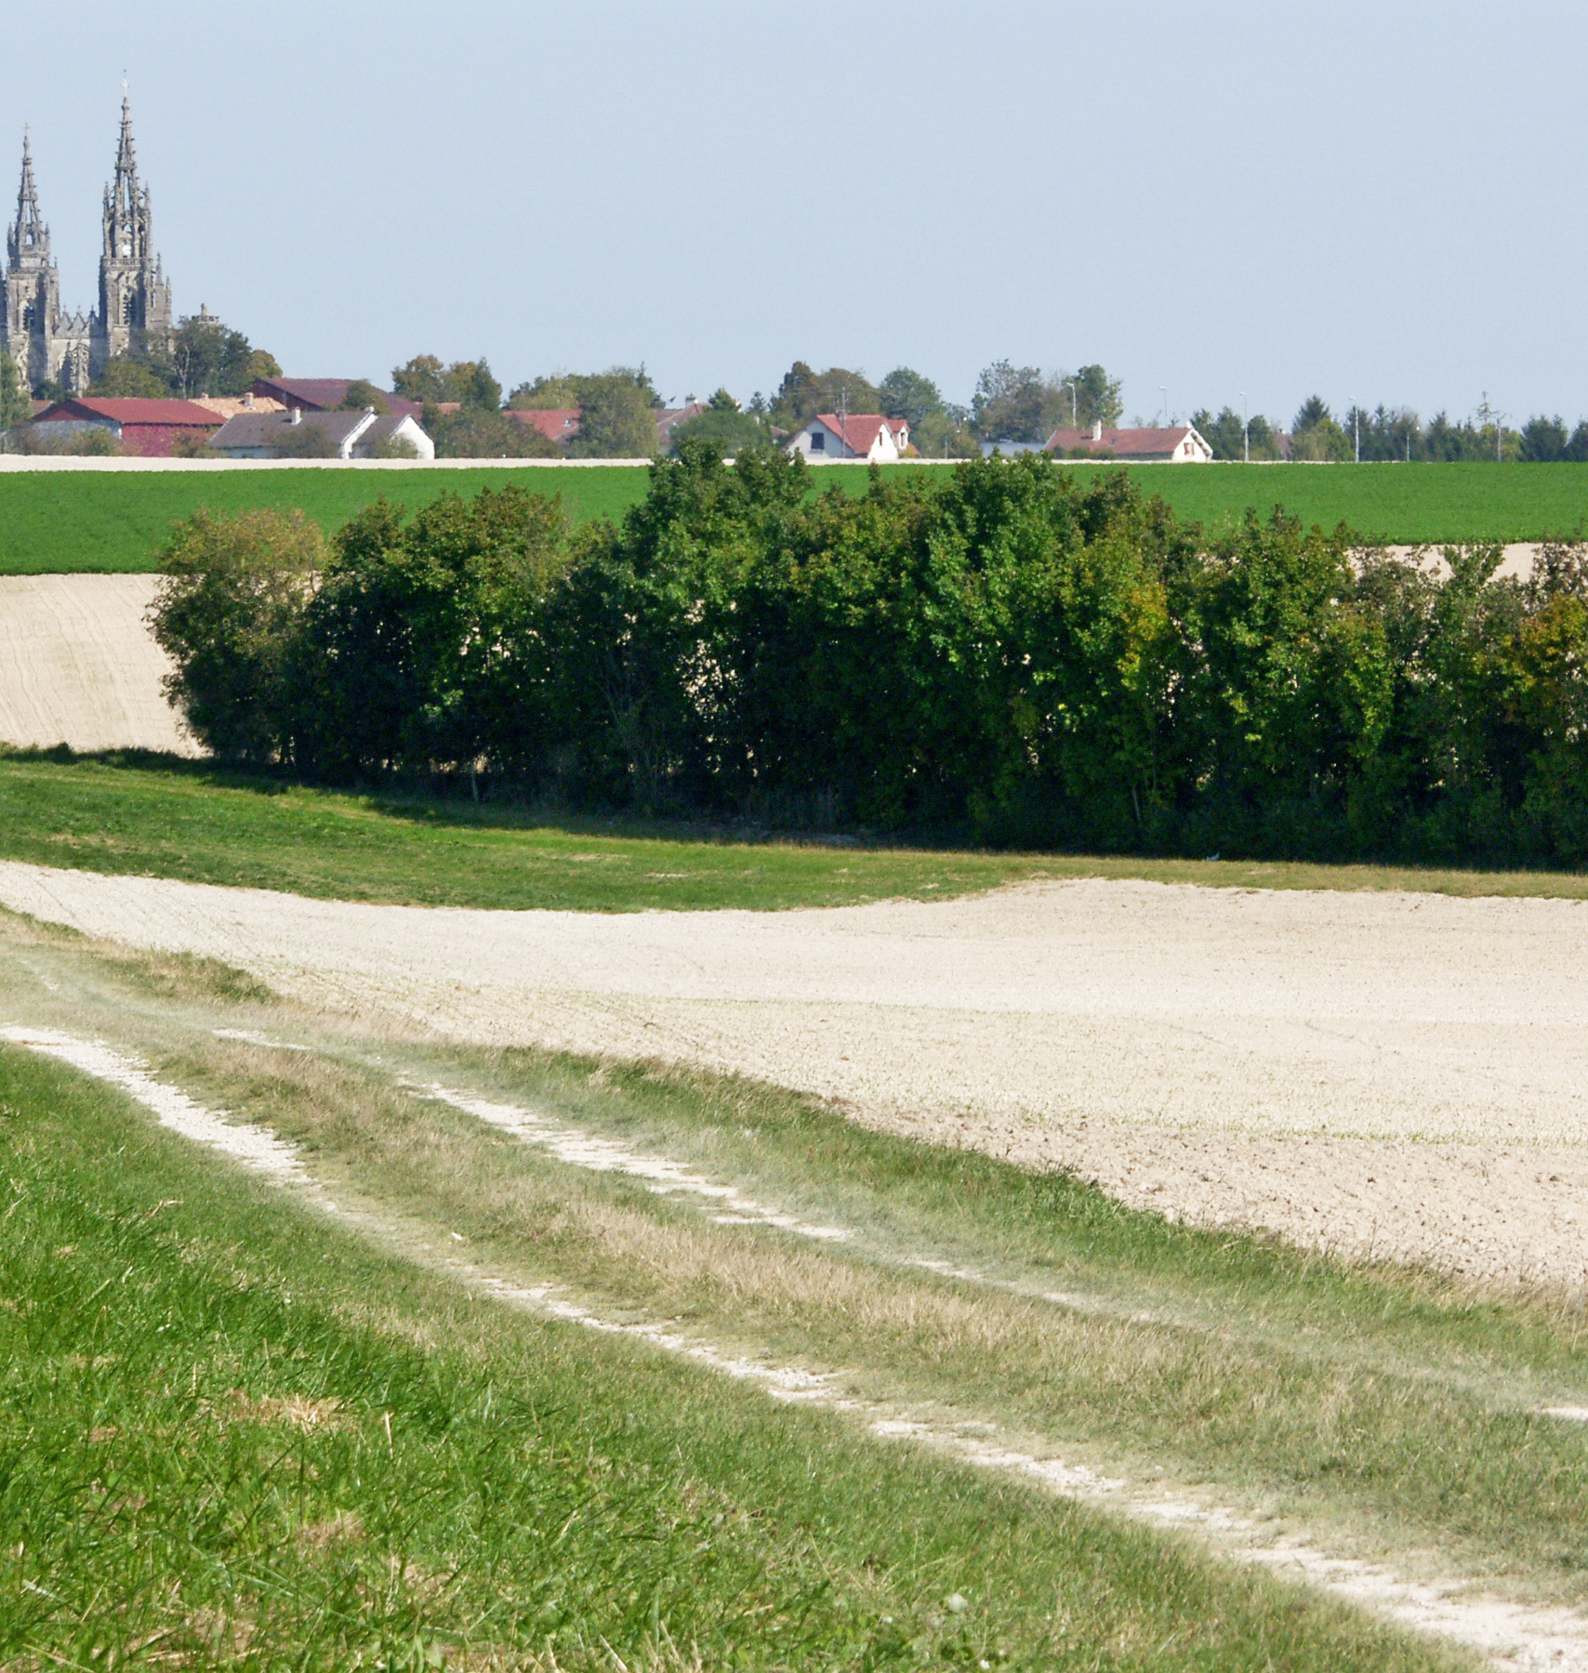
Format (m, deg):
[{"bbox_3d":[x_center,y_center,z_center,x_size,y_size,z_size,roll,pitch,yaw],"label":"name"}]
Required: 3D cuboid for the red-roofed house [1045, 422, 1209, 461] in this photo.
[{"bbox_3d":[36.252,-42.022,1400.076,16.000,5.500,9.000,1,2,27],"label":"red-roofed house"}]

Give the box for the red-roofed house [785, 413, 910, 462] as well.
[{"bbox_3d":[5.963,-42.558,1400.093,10.000,6.700,11.000,1,2,38],"label":"red-roofed house"}]

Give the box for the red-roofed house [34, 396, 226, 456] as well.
[{"bbox_3d":[-74.800,-45.611,1450.105,18.000,7.600,13.000,-2,2,-45],"label":"red-roofed house"}]

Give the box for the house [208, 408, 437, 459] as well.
[{"bbox_3d":[-51.018,-43.176,1400.091,20.500,6.600,10.700,1,2,37],"label":"house"}]

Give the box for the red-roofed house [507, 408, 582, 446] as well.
[{"bbox_3d":[-28.524,-45.201,1470.094,13.000,6.800,10.000,-1,2,-30],"label":"red-roofed house"}]

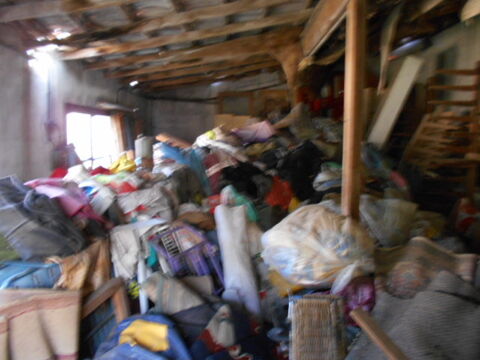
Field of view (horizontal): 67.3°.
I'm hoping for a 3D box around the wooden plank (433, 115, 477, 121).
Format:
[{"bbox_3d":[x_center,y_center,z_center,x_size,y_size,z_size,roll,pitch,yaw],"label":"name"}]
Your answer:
[{"bbox_3d":[2.380,-0.693,4.000,0.490,0.050,0.060,1,5,6],"label":"wooden plank"}]

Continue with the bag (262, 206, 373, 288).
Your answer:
[{"bbox_3d":[0.505,0.427,2.350,0.700,0.480,0.550,1,5,11],"label":"bag"}]

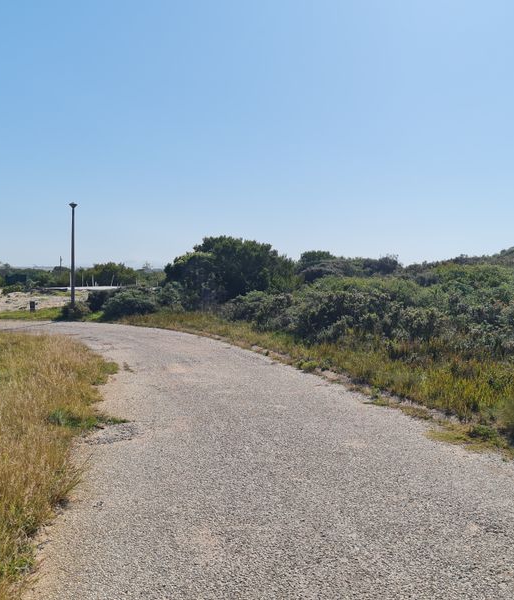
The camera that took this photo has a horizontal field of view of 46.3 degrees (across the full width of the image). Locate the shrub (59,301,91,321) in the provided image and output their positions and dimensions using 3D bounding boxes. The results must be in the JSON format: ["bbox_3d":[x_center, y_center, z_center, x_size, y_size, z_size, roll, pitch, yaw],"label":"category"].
[{"bbox_3d":[-6.403,0.344,21.200,1.100,0.650,1.050,0,3,-17],"label":"shrub"}]

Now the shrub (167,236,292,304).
[{"bbox_3d":[-1.125,-1.188,25.500,5.200,3.010,4.400,1,3,-3],"label":"shrub"}]

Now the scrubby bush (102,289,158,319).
[{"bbox_3d":[-4.626,0.118,21.800,1.950,1.070,1.700,0,3,-12],"label":"scrubby bush"}]

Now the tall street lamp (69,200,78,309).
[{"bbox_3d":[-6.963,-1.584,22.800,0.330,4.190,0.330,0,3,-17],"label":"tall street lamp"}]

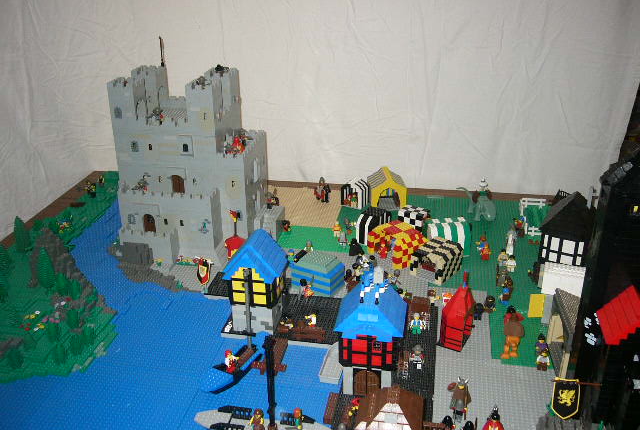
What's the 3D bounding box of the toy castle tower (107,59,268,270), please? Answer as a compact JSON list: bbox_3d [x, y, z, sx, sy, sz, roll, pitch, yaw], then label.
[{"bbox_3d":[-0.315,-0.131,1.606,0.320,0.432,0.276,4,26,10],"label":"toy castle tower"}]

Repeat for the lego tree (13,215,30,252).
[{"bbox_3d":[-0.675,0.042,1.455,0.031,0.085,0.031,4,26,10],"label":"lego tree"}]

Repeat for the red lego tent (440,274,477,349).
[{"bbox_3d":[0.269,0.181,1.253,0.051,0.152,0.064,12,29,25],"label":"red lego tent"}]

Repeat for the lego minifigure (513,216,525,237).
[{"bbox_3d":[0.514,0.035,1.667,0.025,0.043,0.016,8,27,19],"label":"lego minifigure"}]

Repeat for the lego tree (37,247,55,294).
[{"bbox_3d":[-0.543,0.106,1.285,0.033,0.094,0.033,4,26,10],"label":"lego tree"}]

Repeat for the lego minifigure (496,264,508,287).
[{"bbox_3d":[0.410,0.140,1.455,0.025,0.043,0.016,4,26,10],"label":"lego minifigure"}]

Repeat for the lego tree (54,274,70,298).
[{"bbox_3d":[-0.513,0.138,1.285,0.025,0.046,0.025,4,26,10],"label":"lego tree"}]

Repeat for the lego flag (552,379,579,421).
[{"bbox_3d":[0.310,0.232,0.815,0.030,0.062,0.006,4,26,10],"label":"lego flag"}]

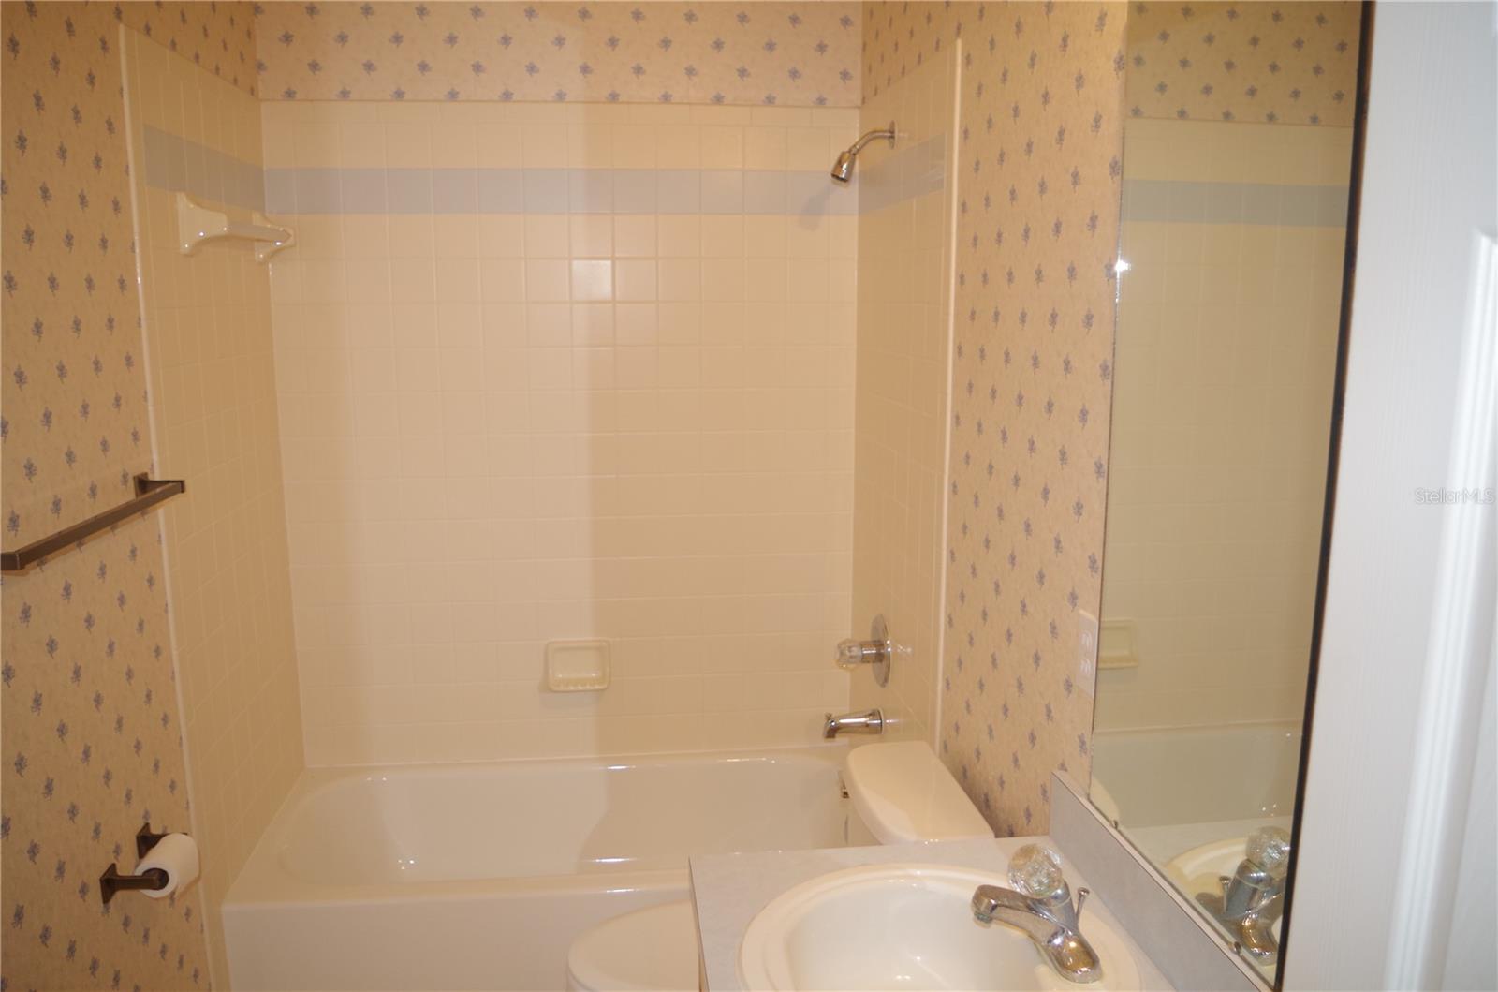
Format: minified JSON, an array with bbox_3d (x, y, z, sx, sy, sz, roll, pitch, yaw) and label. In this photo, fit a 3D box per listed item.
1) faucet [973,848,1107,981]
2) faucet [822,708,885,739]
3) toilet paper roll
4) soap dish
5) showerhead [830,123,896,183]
[{"bbox_3d":[0.322,0.450,1.266,0.148,0.130,0.150,-1,10,-6],"label":"faucet"},{"bbox_3d":[0.251,0.546,2.719,0.142,0.073,0.060,-1,10,-6],"label":"faucet"},{"bbox_3d":[-0.979,0.624,1.895,0.073,0.073,0.102,-1,10,-6],"label":"toilet paper roll"},{"bbox_3d":[-0.451,0.448,2.952,0.160,0.120,0.060,-1,10,-6],"label":"soap dish"},{"bbox_3d":[0.252,-0.764,2.494,0.142,0.130,0.058,-1,10,-6],"label":"showerhead"}]

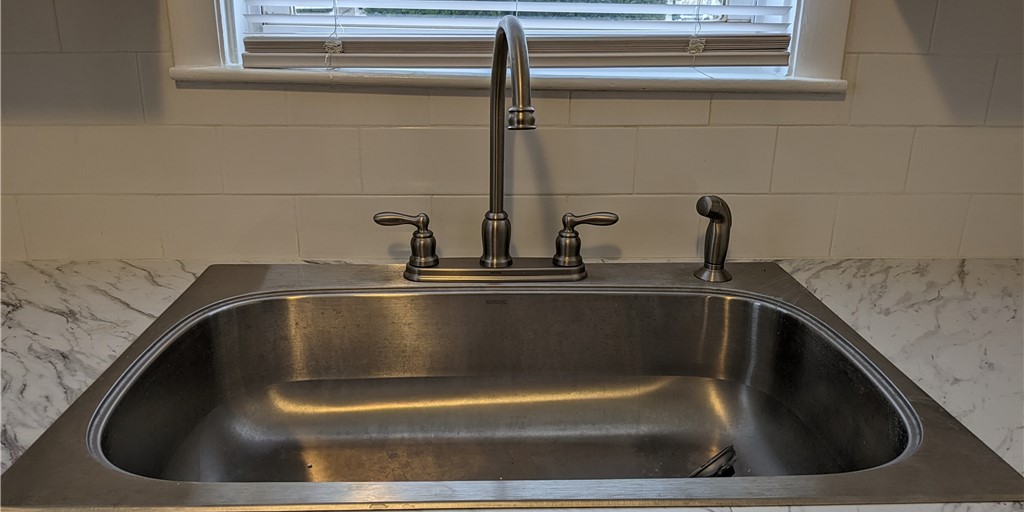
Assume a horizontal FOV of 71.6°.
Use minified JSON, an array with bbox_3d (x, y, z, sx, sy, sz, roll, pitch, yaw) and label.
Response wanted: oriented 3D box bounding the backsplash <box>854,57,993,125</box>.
[{"bbox_3d":[0.593,-0.240,1.030,0.202,0.099,0.010,0,17,-1],"label":"backsplash"}]

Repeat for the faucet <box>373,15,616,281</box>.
[{"bbox_3d":[-0.020,-0.110,0.860,0.337,0.344,0.248,0,17,-1],"label":"faucet"}]

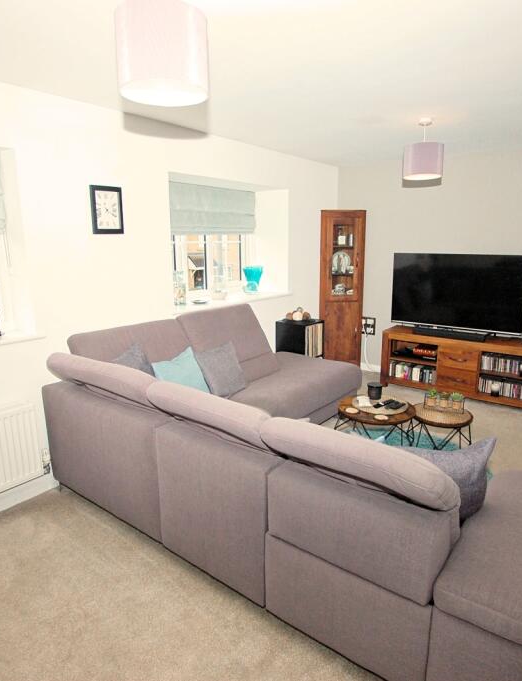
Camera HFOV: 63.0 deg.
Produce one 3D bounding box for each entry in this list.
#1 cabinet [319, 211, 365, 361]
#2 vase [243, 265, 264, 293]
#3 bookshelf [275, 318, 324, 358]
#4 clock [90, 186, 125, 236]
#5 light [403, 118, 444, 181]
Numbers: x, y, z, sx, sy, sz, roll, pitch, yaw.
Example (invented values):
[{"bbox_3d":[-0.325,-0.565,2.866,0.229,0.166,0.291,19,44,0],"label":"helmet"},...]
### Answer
[{"bbox_3d":[0.932,-0.566,5.134,0.500,1.880,0.280,-2,13,-5],"label":"cabinet"},{"bbox_3d":[-0.083,-0.641,4.514,0.190,0.260,0.190,10,17,39],"label":"vase"},{"bbox_3d":[0.408,0.176,4.504,0.360,0.740,0.330,10,17,39],"label":"bookshelf"},{"bbox_3d":[-1.016,-0.854,2.800,0.040,0.302,0.212,10,17,39],"label":"clock"},{"bbox_3d":[1.193,-1.398,3.115,0.275,0.390,0.275,10,17,39],"label":"light"}]

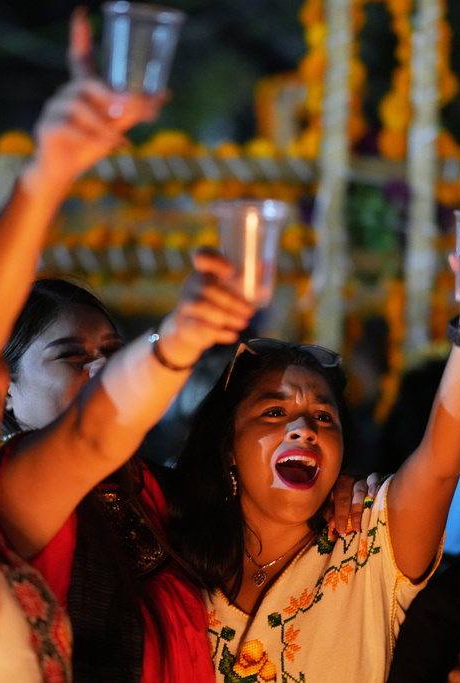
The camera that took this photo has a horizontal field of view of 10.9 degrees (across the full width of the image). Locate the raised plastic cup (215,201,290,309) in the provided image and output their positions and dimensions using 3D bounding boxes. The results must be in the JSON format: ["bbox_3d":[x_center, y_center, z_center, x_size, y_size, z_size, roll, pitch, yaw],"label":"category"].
[{"bbox_3d":[0.022,-0.095,2.600,0.079,0.112,0.079,1,0,0],"label":"raised plastic cup"}]

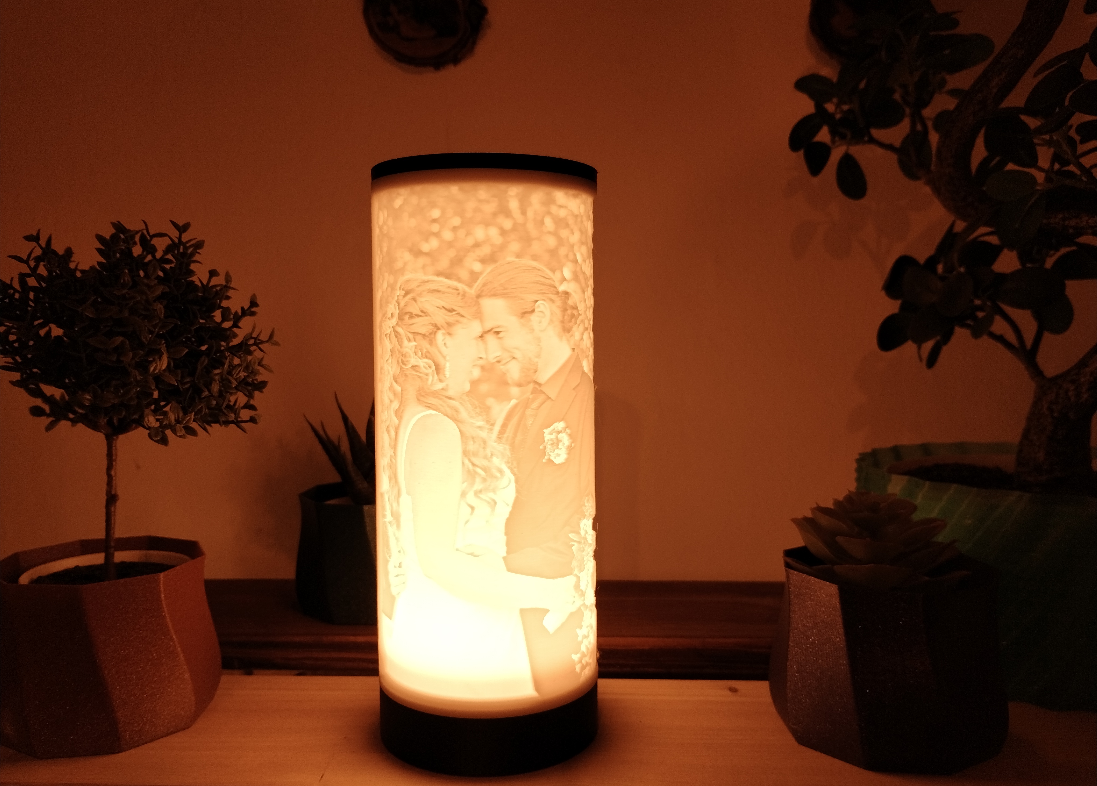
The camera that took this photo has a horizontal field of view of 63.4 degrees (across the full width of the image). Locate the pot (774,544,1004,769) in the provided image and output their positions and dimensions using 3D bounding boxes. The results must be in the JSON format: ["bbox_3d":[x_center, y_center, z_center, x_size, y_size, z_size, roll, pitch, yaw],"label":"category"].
[{"bbox_3d":[0.134,0.100,0.353,0.088,0.065,0.088,2,5,21],"label":"pot"}]

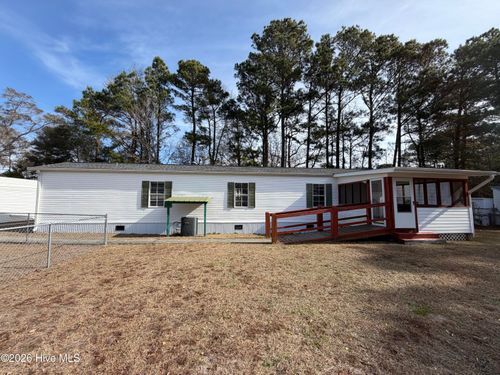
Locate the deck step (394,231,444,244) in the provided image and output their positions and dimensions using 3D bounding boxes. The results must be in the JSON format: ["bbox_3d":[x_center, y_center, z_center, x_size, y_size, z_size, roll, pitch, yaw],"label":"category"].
[{"bbox_3d":[6.321,1.925,7.666,1.670,0.330,0.630,1,-4,-5],"label":"deck step"}]

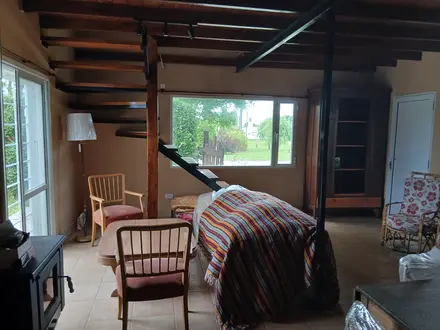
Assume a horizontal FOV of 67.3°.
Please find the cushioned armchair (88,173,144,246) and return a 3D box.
[{"bbox_3d":[-1.298,0.606,4.127,0.540,0.880,0.550,-5,8,-42],"label":"cushioned armchair"}]

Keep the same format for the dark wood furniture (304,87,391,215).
[{"bbox_3d":[2.210,-0.200,5.812,1.300,2.240,0.500,0,6,-11],"label":"dark wood furniture"}]

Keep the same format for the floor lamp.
[{"bbox_3d":[-1.805,0.168,4.379,0.365,1.680,0.365,0,6,-11],"label":"floor lamp"}]

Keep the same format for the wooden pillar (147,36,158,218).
[{"bbox_3d":[-0.872,-0.292,4.307,0.125,2.640,0.125,0,6,-11],"label":"wooden pillar"}]

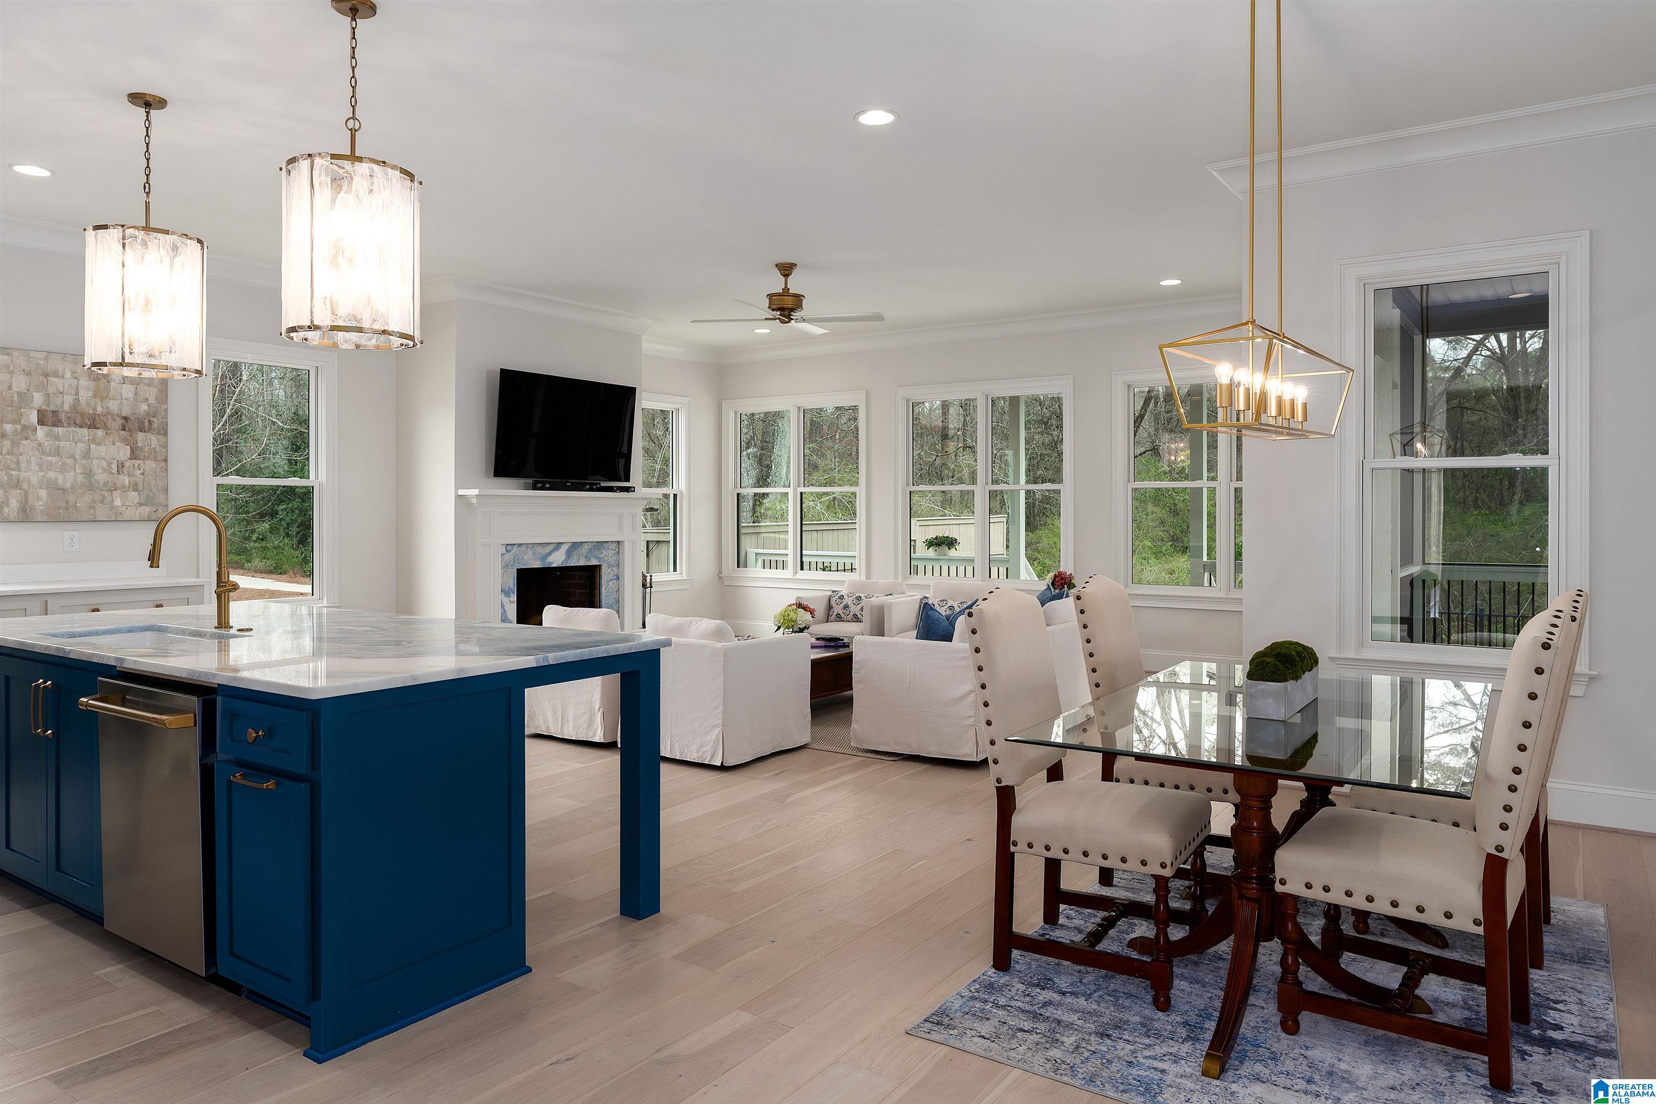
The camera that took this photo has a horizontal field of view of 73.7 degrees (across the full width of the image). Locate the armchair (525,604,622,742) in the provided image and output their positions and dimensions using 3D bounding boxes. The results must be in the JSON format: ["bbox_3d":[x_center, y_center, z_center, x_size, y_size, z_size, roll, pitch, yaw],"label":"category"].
[{"bbox_3d":[-1.474,0.733,7.033,0.820,0.800,0.780,1,2,31],"label":"armchair"}]

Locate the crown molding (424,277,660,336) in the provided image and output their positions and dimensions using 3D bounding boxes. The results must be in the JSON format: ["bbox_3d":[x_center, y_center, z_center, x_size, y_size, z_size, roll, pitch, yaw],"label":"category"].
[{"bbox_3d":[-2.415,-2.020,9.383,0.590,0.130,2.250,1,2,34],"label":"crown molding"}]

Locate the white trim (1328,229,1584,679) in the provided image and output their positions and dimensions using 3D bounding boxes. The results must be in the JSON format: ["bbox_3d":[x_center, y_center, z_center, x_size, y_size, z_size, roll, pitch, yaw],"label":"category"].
[{"bbox_3d":[2.824,-0.427,4.979,1.000,1.890,0.100,1,2,33],"label":"white trim"}]

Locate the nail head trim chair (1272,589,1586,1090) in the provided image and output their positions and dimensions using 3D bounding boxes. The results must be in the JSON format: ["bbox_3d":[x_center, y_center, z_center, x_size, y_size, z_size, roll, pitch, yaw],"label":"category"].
[{"bbox_3d":[1.509,0.678,2.813,0.640,1.130,0.500,1,2,37],"label":"nail head trim chair"}]

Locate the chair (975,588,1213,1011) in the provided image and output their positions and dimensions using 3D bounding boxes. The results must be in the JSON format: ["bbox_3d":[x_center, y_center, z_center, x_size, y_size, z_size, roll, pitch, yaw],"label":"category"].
[{"bbox_3d":[0.790,0.669,3.294,0.630,1.100,0.485,1,2,34],"label":"chair"}]

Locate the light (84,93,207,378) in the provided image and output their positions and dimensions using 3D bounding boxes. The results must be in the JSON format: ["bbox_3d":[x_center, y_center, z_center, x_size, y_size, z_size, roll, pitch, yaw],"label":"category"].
[{"bbox_3d":[-2.791,-1.290,4.550,0.430,1.120,0.430,1,2,33],"label":"light"}]

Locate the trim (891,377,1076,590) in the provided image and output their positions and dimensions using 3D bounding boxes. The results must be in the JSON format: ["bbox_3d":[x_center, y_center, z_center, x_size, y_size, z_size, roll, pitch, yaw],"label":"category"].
[{"bbox_3d":[1.357,-0.558,9.815,1.690,1.870,0.100,1,2,33],"label":"trim"}]

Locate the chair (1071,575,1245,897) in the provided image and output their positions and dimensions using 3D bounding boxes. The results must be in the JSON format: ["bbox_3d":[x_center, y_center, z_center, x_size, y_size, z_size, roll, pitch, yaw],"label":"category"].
[{"bbox_3d":[1.271,0.643,4.026,0.625,1.100,0.485,1,2,34],"label":"chair"}]

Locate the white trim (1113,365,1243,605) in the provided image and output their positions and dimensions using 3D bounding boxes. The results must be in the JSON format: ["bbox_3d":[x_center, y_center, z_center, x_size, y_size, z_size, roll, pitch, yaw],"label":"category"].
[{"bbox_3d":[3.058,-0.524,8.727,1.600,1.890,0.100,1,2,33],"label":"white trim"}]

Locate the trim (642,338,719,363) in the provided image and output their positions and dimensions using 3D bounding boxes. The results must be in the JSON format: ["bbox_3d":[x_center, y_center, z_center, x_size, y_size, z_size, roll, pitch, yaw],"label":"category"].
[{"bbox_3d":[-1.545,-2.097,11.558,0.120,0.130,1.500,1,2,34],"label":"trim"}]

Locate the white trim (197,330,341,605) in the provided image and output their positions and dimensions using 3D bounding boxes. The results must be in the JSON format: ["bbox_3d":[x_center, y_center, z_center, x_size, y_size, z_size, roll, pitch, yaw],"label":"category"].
[{"bbox_3d":[-3.754,-0.464,7.467,0.100,1.860,0.974,1,2,33],"label":"white trim"}]

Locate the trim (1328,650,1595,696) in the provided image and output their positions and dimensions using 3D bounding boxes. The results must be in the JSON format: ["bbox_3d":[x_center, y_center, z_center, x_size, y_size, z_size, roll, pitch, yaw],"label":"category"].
[{"bbox_3d":[2.823,0.559,4.968,1.050,0.120,0.080,1,2,33],"label":"trim"}]

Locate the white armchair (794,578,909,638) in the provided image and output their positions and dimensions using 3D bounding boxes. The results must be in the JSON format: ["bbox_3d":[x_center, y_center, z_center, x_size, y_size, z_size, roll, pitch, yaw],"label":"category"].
[{"bbox_3d":[0.249,0.622,8.899,0.700,0.800,0.750,1,2,34],"label":"white armchair"}]

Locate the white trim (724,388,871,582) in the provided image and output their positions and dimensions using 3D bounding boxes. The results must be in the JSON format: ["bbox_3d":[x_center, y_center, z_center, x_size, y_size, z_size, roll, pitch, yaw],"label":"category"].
[{"bbox_3d":[-0.379,-0.660,11.612,1.888,1.954,0.110,1,2,34],"label":"white trim"}]

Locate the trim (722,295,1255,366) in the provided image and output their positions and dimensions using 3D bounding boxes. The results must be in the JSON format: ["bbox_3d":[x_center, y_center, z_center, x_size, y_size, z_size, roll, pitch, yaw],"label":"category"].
[{"bbox_3d":[1.330,-1.944,9.731,5.800,0.150,0.130,1,2,33],"label":"trim"}]

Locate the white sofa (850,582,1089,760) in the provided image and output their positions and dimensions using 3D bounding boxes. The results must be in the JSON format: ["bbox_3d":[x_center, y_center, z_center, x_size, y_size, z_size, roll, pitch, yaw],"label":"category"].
[{"bbox_3d":[1.045,0.681,6.932,0.810,0.820,1.990,1,2,34],"label":"white sofa"}]

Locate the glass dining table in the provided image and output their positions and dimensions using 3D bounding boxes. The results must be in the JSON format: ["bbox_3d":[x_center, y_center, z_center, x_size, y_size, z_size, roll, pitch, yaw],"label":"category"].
[{"bbox_3d":[1.385,0.848,3.361,1.060,0.750,1.840,1,2,33],"label":"glass dining table"}]

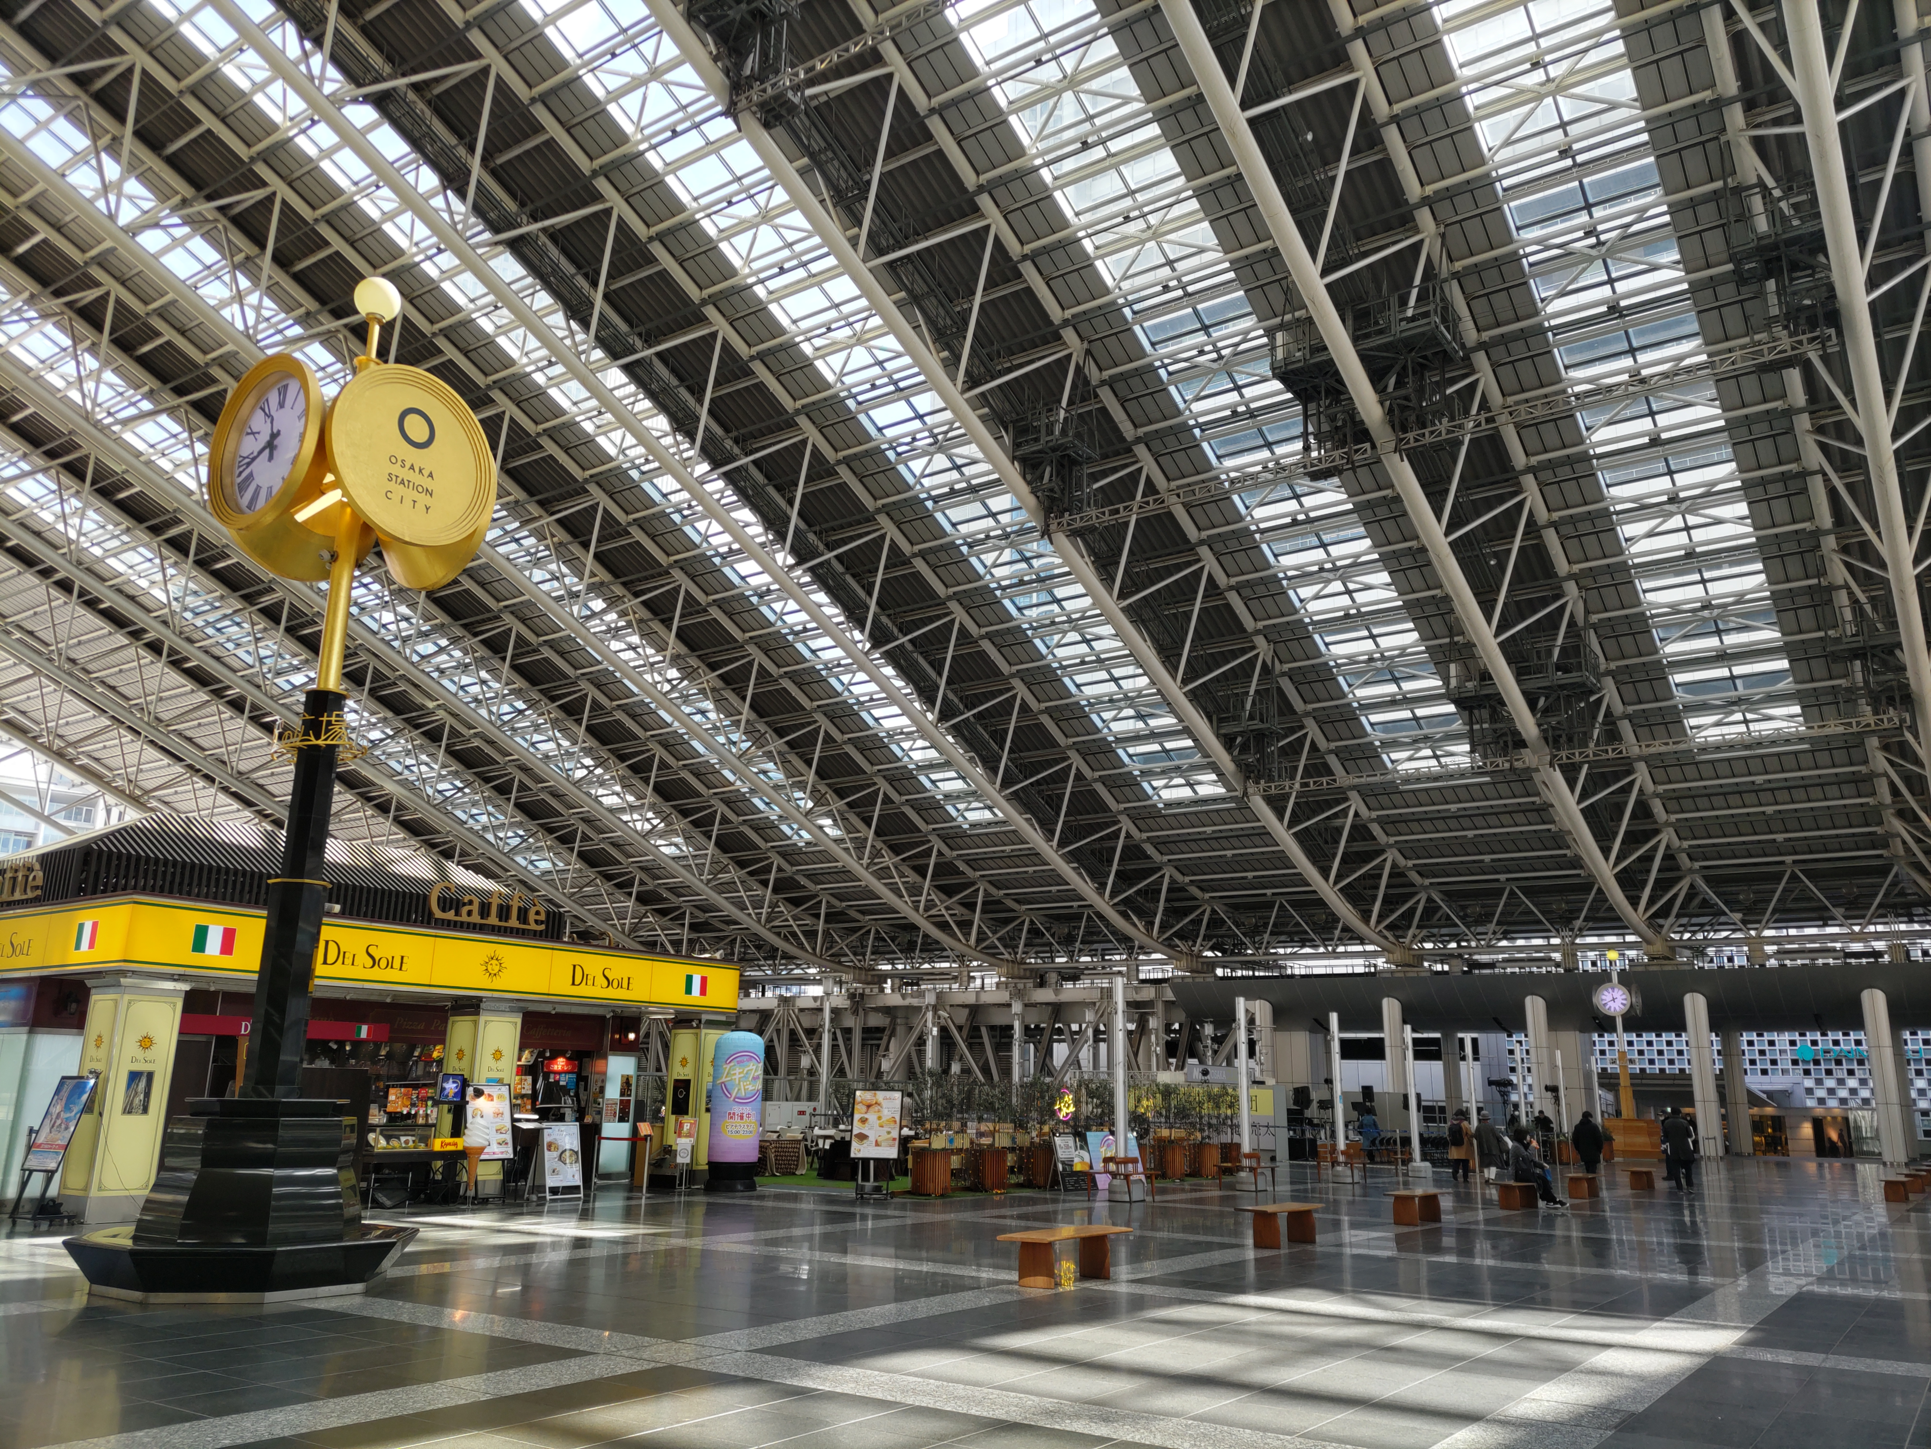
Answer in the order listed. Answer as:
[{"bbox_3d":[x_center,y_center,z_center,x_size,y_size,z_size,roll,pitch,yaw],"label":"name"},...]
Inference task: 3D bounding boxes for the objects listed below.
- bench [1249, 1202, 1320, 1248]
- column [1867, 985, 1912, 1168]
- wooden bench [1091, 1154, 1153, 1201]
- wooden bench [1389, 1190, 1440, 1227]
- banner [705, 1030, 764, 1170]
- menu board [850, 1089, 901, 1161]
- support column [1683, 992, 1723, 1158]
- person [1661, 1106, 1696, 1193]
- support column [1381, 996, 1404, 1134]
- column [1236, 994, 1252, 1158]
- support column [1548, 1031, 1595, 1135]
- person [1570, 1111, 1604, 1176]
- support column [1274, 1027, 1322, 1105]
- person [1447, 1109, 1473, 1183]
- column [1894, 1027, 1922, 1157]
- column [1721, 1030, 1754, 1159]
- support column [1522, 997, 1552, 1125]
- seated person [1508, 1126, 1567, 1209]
[{"bbox_3d":[3.633,5.757,16.651,0.480,0.410,1.550,-9,-18,34],"label":"bench"},{"bbox_3d":[34.132,13.088,53.918,0.900,6.290,0.900,-9,-18,34],"label":"column"},{"bbox_3d":[2.590,7.509,23.931,0.950,0.692,0.950,-9,-18,34],"label":"wooden bench"},{"bbox_3d":[6.508,6.917,20.758,0.500,0.410,1.550,-9,-18,34],"label":"wooden bench"},{"bbox_3d":[-3.993,6.679,25.179,0.890,2.614,0.890,7,-16,-21],"label":"banner"},{"bbox_3d":[-1.432,6.493,23.529,0.790,1.081,0.100,1,-15,2],"label":"menu board"},{"bbox_3d":[26.184,12.466,51.469,0.740,5.740,0.740,-9,-18,34],"label":"support column"},{"bbox_3d":[14.726,8.760,29.929,0.580,1.680,0.400,-6,-16,25],"label":"person"},{"bbox_3d":[19.126,15.387,64.216,0.900,6.373,0.900,-9,-18,34],"label":"support column"},{"bbox_3d":[5.420,6.978,28.162,0.165,3.304,0.165,-9,-18,34],"label":"column"},{"bbox_3d":[26.988,16.400,64.928,2.000,5.103,2.200,-9,-18,34],"label":"support column"},{"bbox_3d":[13.196,9.051,30.807,0.560,1.611,0.360,-7,-17,30],"label":"person"},{"bbox_3d":[15.133,16.330,65.473,1.700,4.840,1.700,-9,-18,34],"label":"support column"},{"bbox_3d":[11.024,9.376,32.359,0.500,1.560,0.420,-11,-19,39],"label":"person"},{"bbox_3d":[35.229,13.926,54.645,0.740,4.860,0.740,-9,-18,34],"label":"column"},{"bbox_3d":[30.739,14.624,57.697,0.740,4.860,0.740,-9,-18,34],"label":"column"},{"bbox_3d":[21.477,13.086,54.195,0.740,5.720,0.740,-9,-18,34],"label":"support column"},{"bbox_3d":[9.670,7.450,24.463,0.880,1.280,0.580,-9,-18,34],"label":"seated person"}]

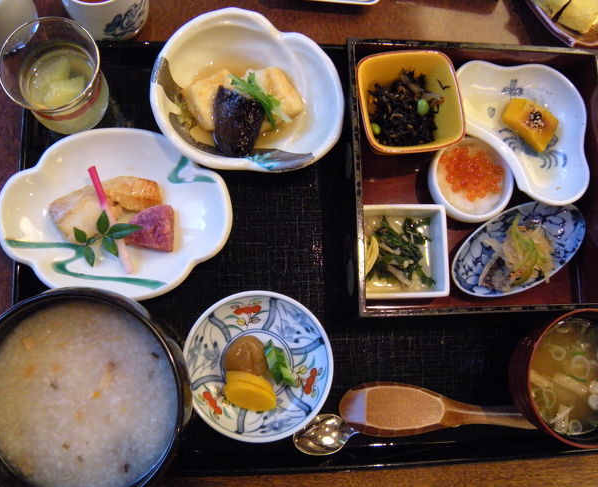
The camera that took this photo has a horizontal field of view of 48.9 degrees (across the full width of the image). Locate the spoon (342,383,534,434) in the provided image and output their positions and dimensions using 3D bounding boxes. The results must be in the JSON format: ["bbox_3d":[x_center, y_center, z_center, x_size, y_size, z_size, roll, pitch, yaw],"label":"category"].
[{"bbox_3d":[0.121,0.140,0.535,0.183,0.026,0.042,7,80,-6],"label":"spoon"}]

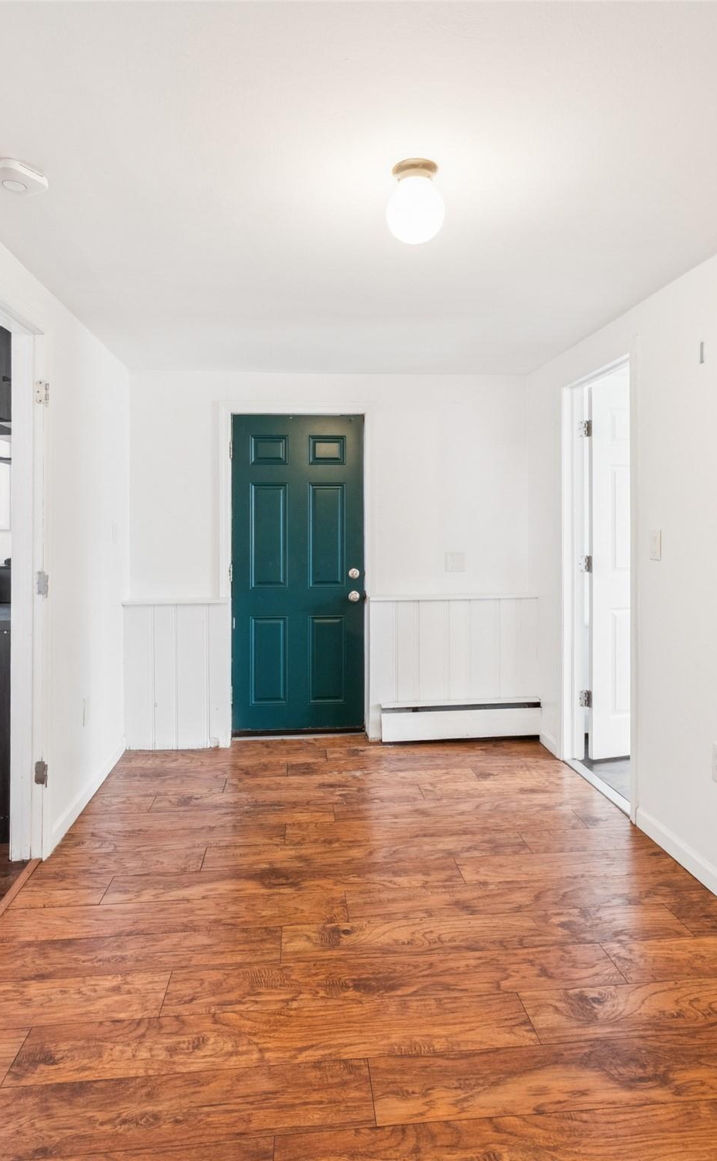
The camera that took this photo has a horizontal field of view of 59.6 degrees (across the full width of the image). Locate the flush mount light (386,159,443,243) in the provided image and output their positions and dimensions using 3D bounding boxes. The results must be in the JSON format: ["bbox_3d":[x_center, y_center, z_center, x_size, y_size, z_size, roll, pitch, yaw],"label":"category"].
[{"bbox_3d":[0.156,-1.010,1.695,0.155,0.188,0.155,0,3,0],"label":"flush mount light"}]

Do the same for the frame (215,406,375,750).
[{"bbox_3d":[-0.397,-0.044,3.830,0.965,2.090,0.130,0,1,-6],"label":"frame"}]

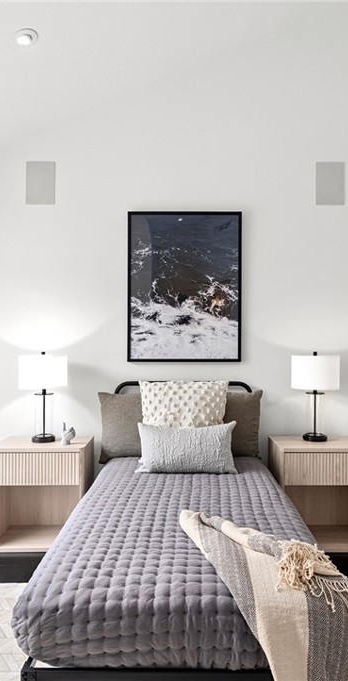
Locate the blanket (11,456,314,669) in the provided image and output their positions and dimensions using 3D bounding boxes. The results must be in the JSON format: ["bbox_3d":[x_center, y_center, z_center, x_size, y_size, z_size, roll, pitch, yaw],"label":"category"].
[{"bbox_3d":[0.040,0.810,2.130,1.030,0.250,1.720,0,0,0],"label":"blanket"}]

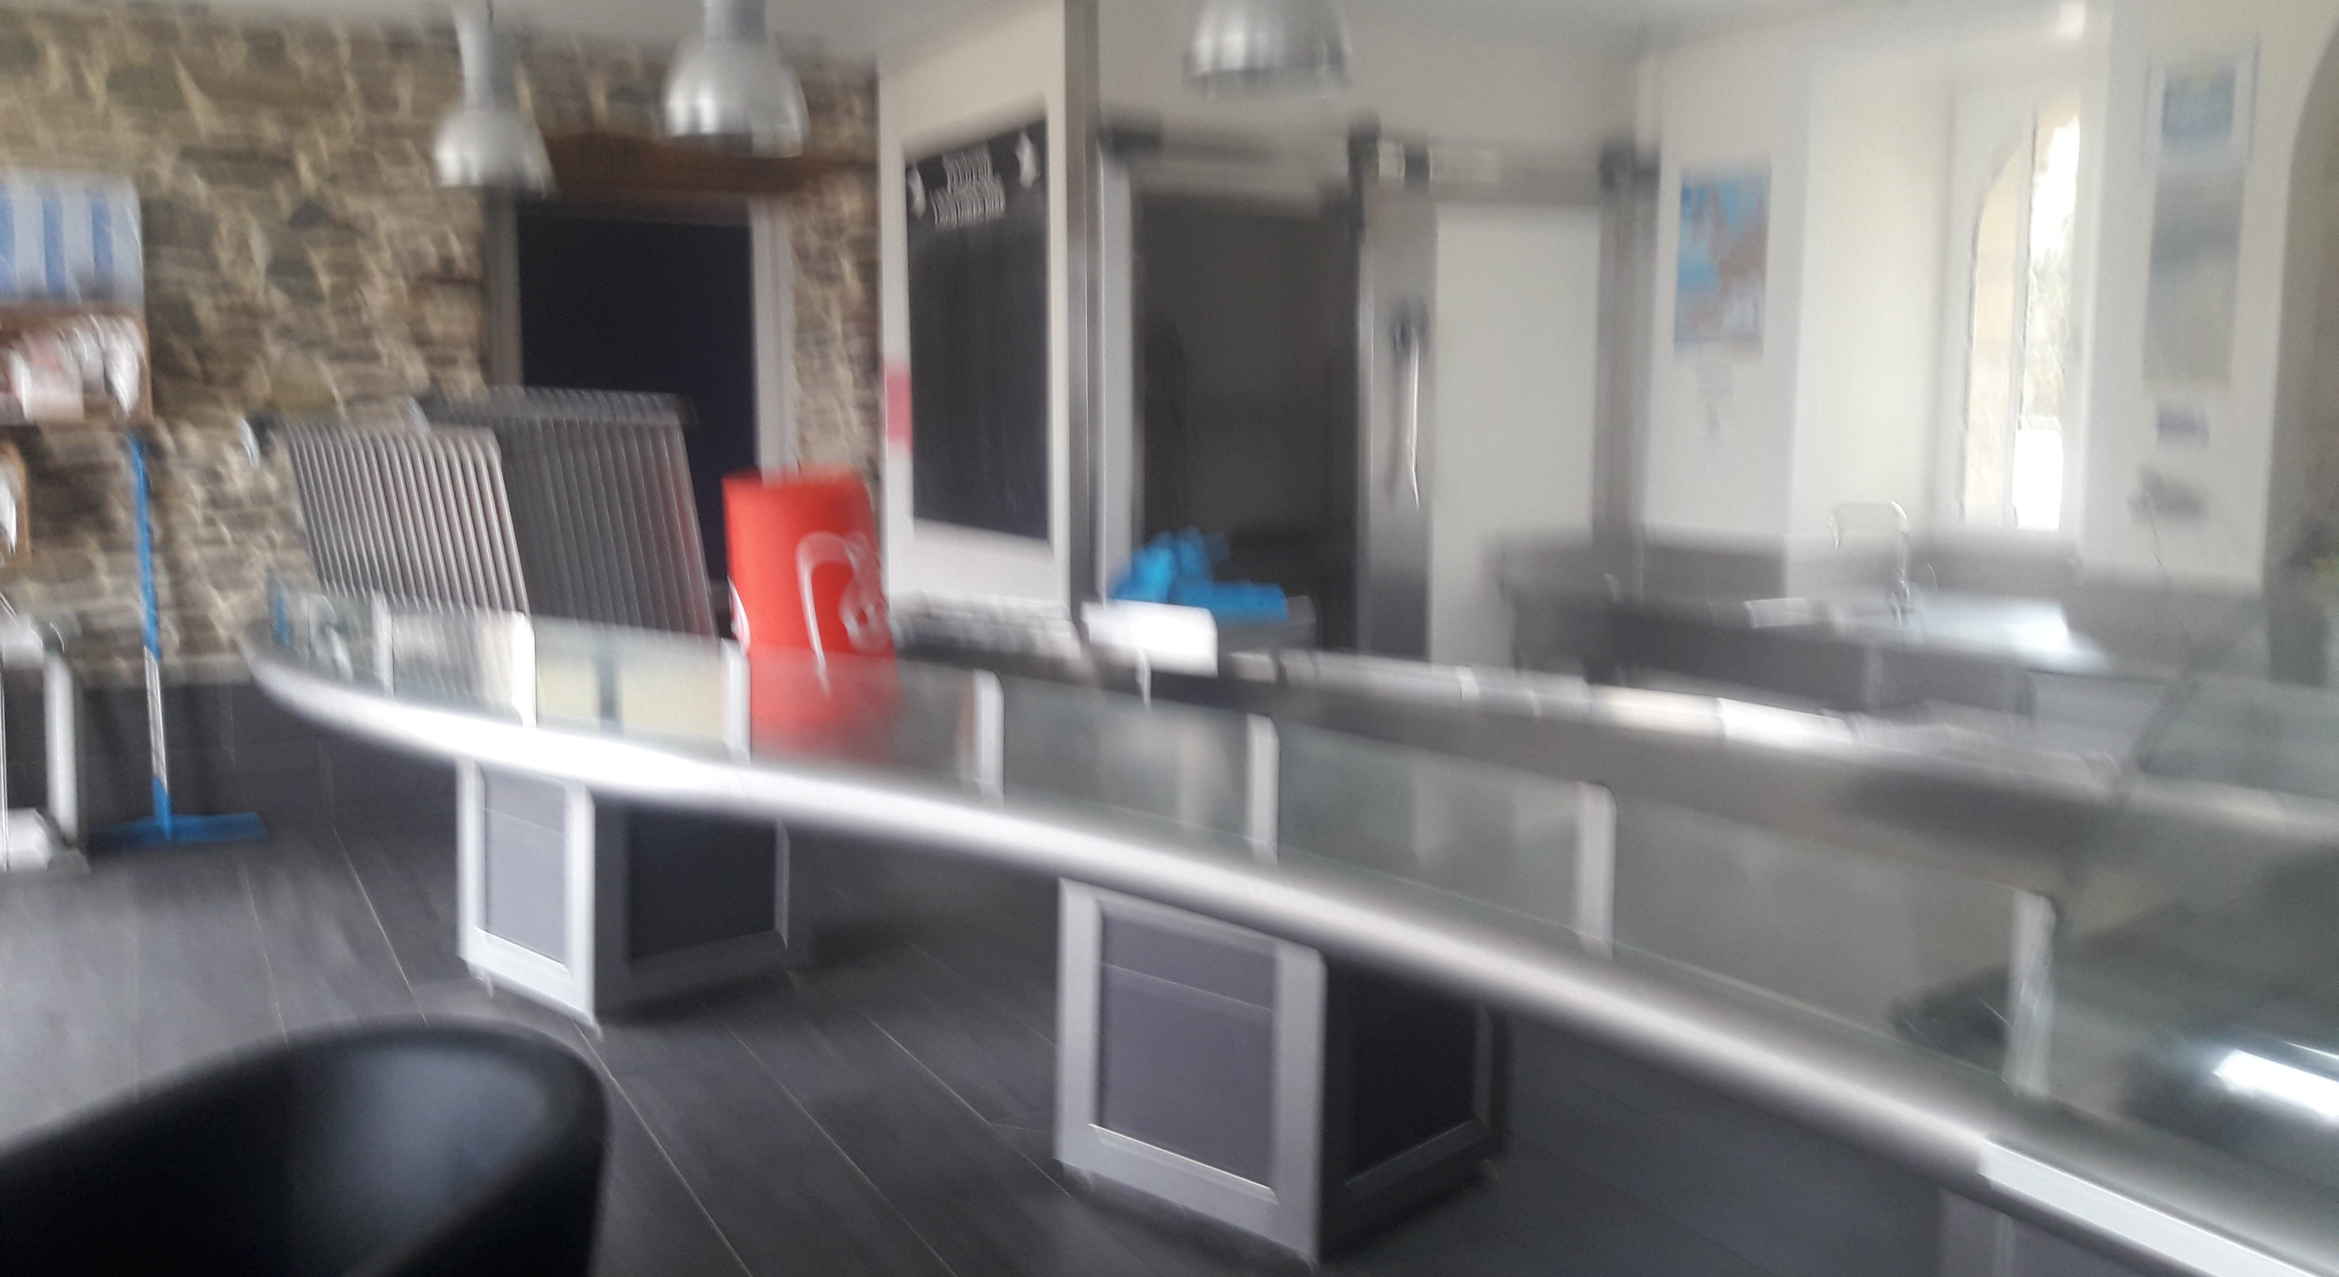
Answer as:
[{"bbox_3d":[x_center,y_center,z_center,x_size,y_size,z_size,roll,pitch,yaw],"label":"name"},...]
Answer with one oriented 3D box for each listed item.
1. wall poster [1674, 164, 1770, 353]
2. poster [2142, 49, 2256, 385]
[{"bbox_3d":[1.823,-1.249,6.241,0.020,0.595,0.400,-5,9,-28],"label":"wall poster"},{"bbox_3d":[2.604,-1.062,4.789,0.020,0.820,0.265,-5,9,-28],"label":"poster"}]

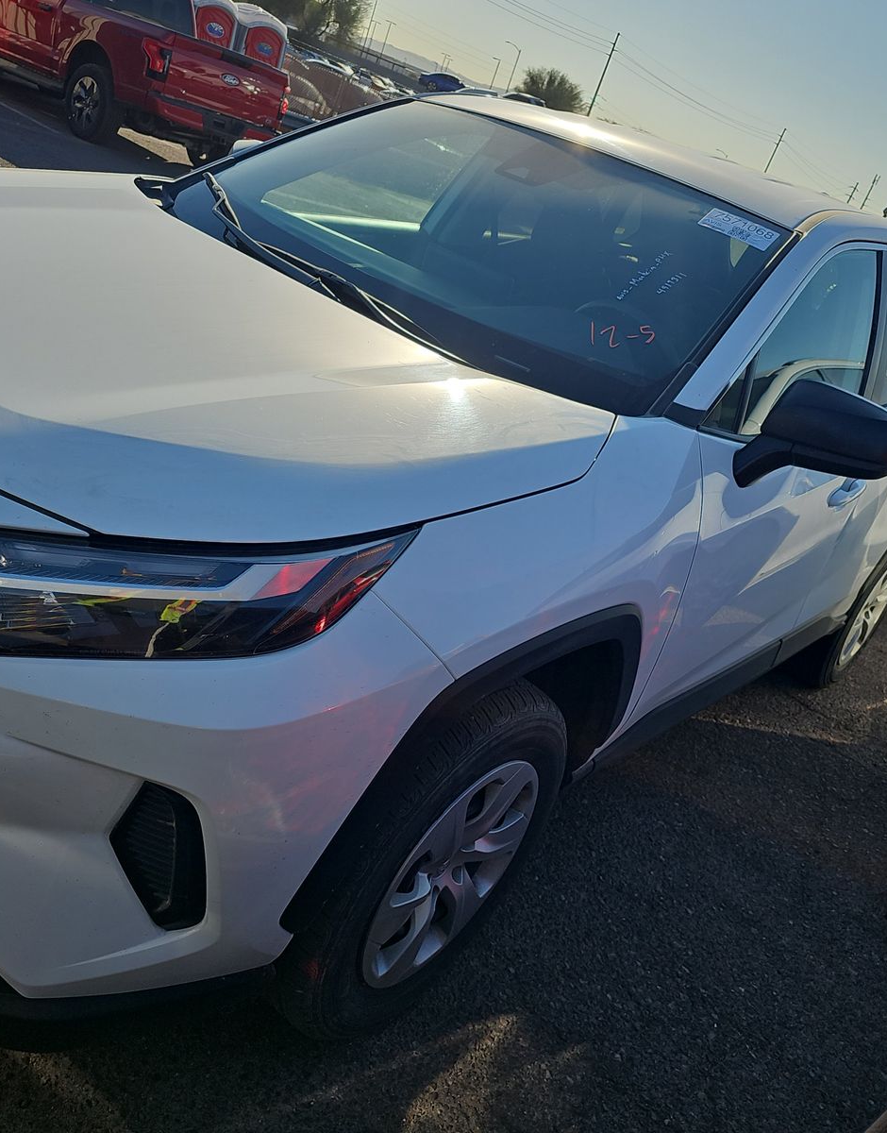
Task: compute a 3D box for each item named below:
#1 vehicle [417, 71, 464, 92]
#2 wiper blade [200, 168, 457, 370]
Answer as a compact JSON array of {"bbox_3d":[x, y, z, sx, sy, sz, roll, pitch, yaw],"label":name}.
[{"bbox_3d":[0.455,-34.491,72.189,4.500,1.460,1.800,19,24,-3],"label":"vehicle"},{"bbox_3d":[-0.284,-0.661,2.135,0.150,0.100,1.060,-5,37,-45],"label":"wiper blade"}]

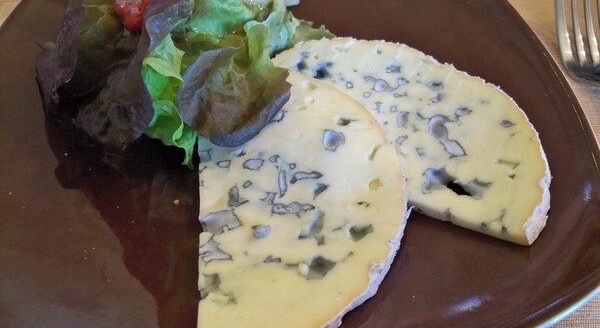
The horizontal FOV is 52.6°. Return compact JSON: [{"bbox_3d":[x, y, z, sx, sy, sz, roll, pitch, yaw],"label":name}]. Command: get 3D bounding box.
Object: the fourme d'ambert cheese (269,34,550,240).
[{"bbox_3d":[0.030,-0.020,0.237,0.129,0.008,0.086,17,46,15],"label":"fourme d'ambert cheese"}]

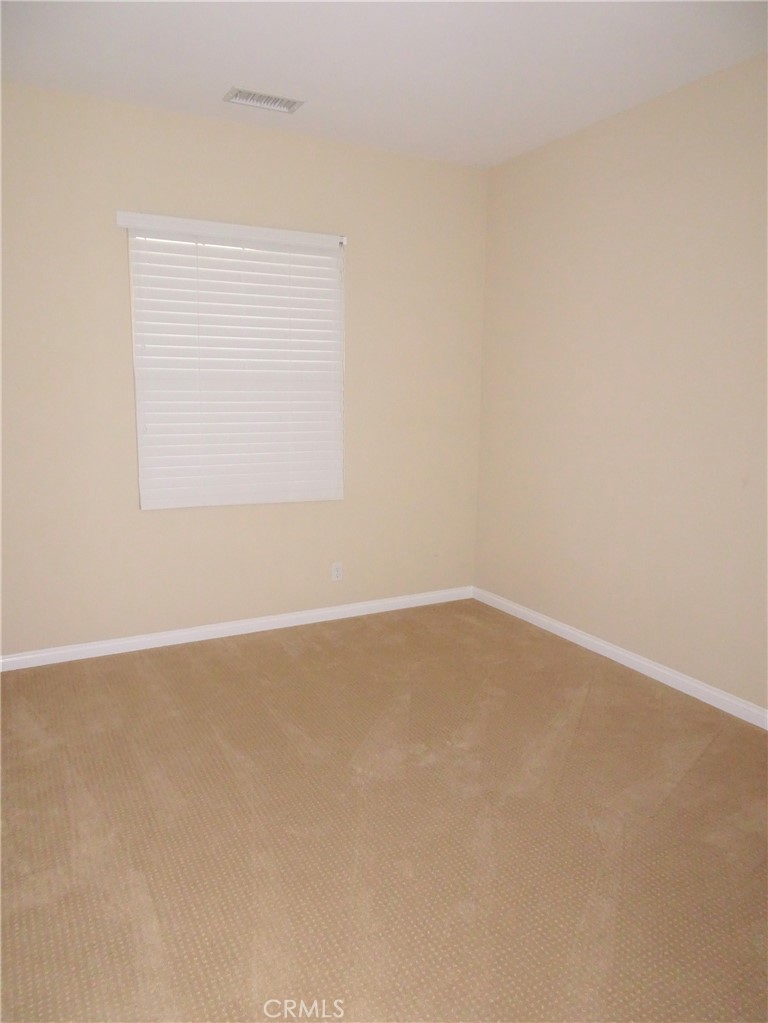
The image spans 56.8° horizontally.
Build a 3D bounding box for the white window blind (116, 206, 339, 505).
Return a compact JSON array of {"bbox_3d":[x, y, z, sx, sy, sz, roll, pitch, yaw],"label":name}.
[{"bbox_3d":[-0.759,-0.755,3.808,1.202,1.465,0.085,-5,11,-28],"label":"white window blind"}]

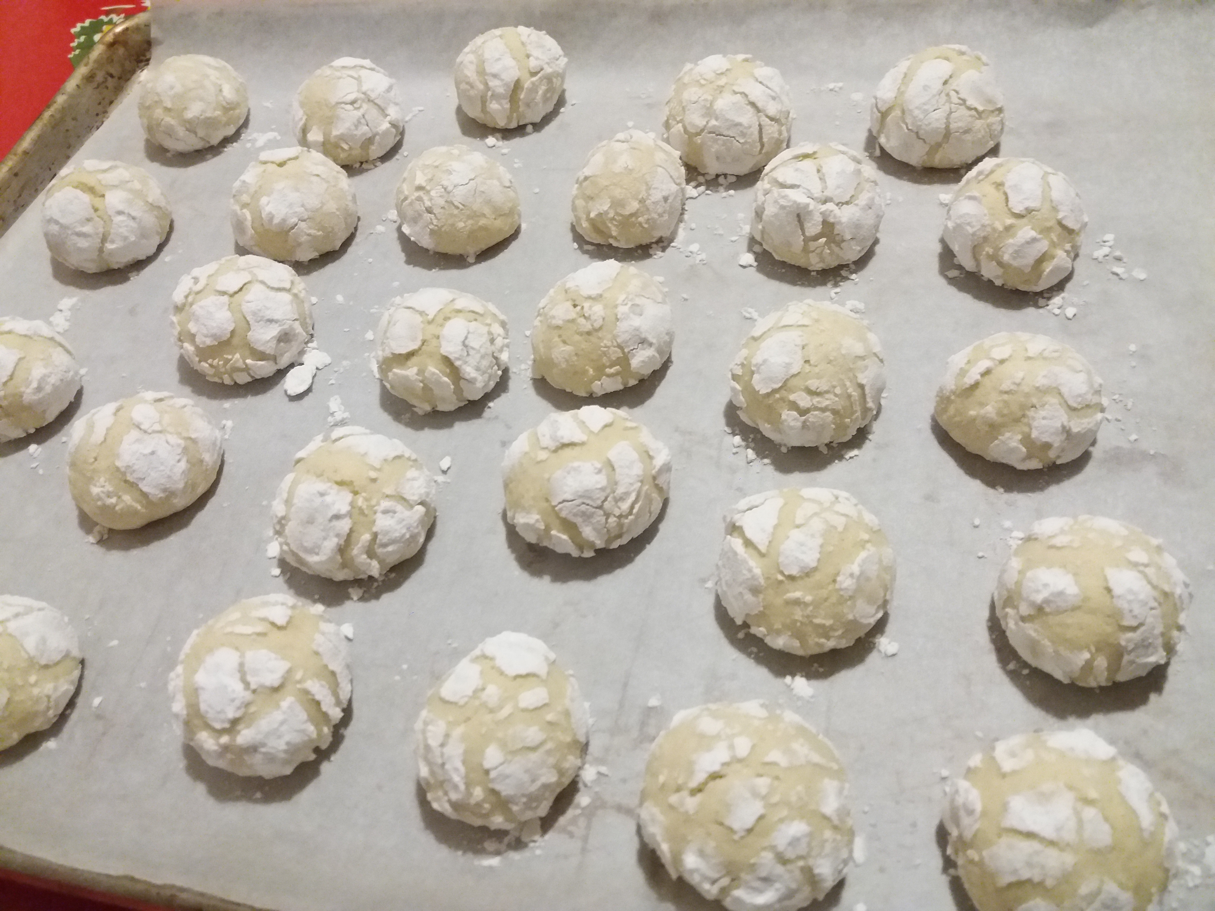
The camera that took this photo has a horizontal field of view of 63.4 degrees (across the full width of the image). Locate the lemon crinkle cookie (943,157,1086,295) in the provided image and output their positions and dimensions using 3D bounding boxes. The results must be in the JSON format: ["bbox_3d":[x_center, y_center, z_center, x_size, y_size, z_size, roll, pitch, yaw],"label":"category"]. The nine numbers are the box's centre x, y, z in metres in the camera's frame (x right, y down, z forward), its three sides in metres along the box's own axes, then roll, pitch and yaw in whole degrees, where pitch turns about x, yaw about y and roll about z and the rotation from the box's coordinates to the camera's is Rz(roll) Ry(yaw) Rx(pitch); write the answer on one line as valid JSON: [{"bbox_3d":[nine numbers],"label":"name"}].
[{"bbox_3d":[0.130,-0.076,0.311,0.043,0.033,0.043,16,57,18],"label":"lemon crinkle cookie"}]

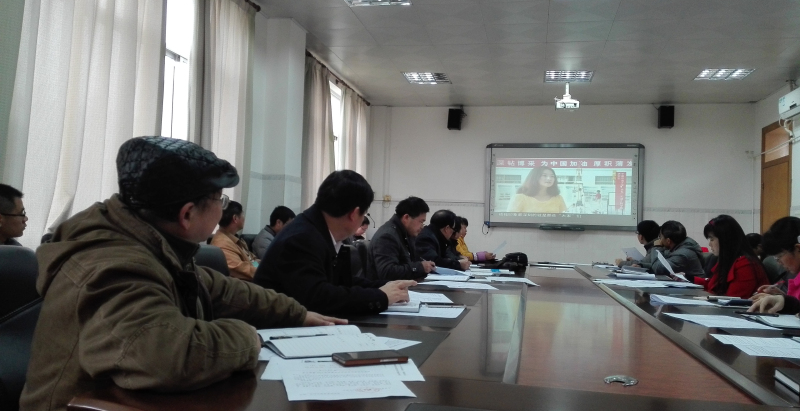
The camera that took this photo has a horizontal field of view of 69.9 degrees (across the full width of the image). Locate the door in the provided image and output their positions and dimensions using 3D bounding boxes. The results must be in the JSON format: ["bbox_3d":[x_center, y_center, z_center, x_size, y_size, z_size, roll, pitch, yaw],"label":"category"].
[{"bbox_3d":[4.948,0.219,7.491,0.080,2.651,0.950,2,-3,13],"label":"door"}]

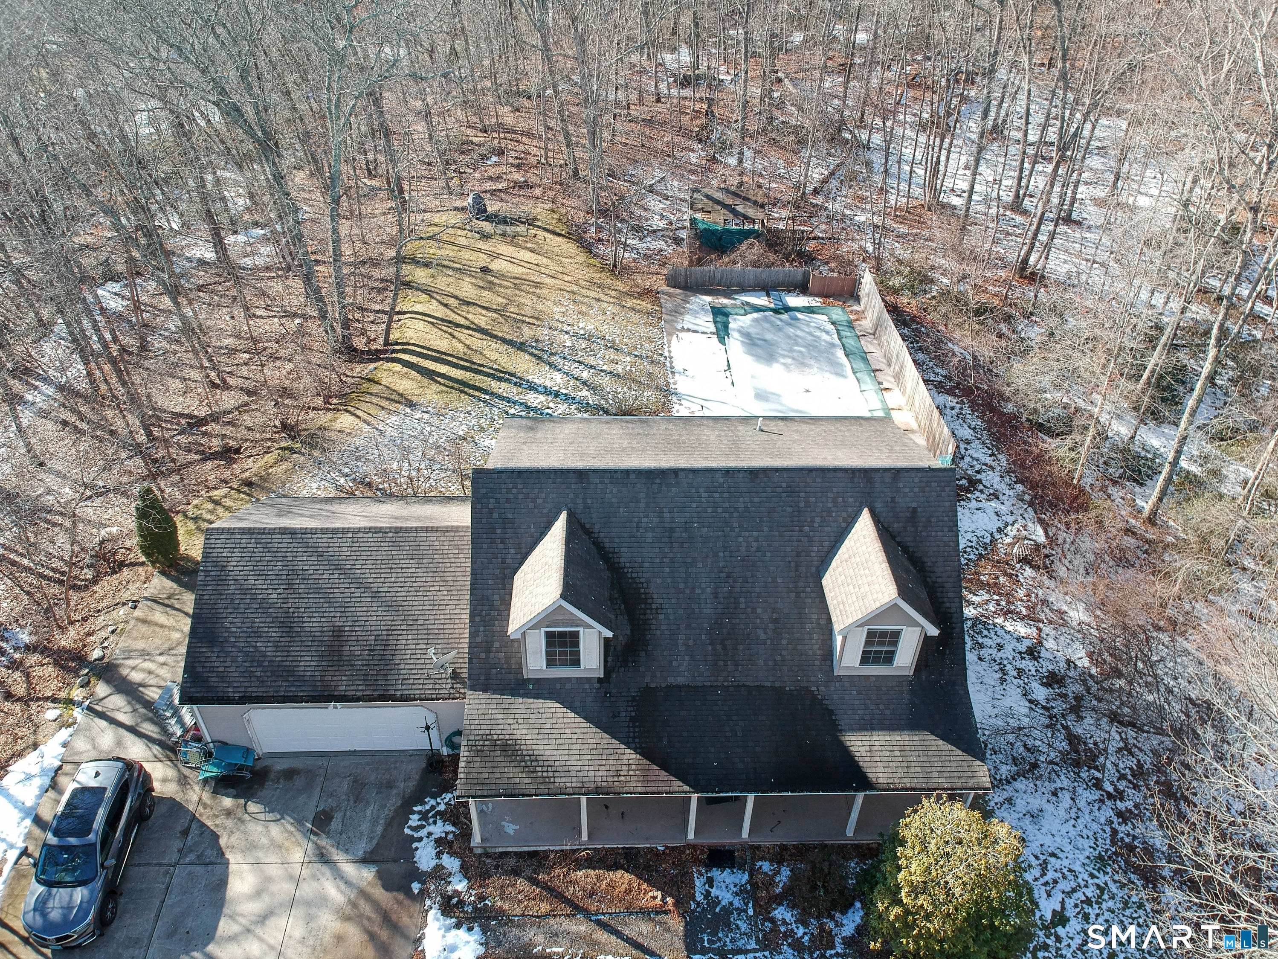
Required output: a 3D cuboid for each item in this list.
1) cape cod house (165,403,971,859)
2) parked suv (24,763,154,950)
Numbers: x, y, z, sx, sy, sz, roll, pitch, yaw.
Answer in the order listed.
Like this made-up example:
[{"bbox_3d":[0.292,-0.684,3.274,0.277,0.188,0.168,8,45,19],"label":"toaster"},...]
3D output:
[{"bbox_3d":[-1.827,3.229,25.867,20.447,7.535,11.411,0,38,-2],"label":"cape cod house"},{"bbox_3d":[-13.672,9.104,22.880,1.930,1.660,4.720,-2,38,-4],"label":"parked suv"}]

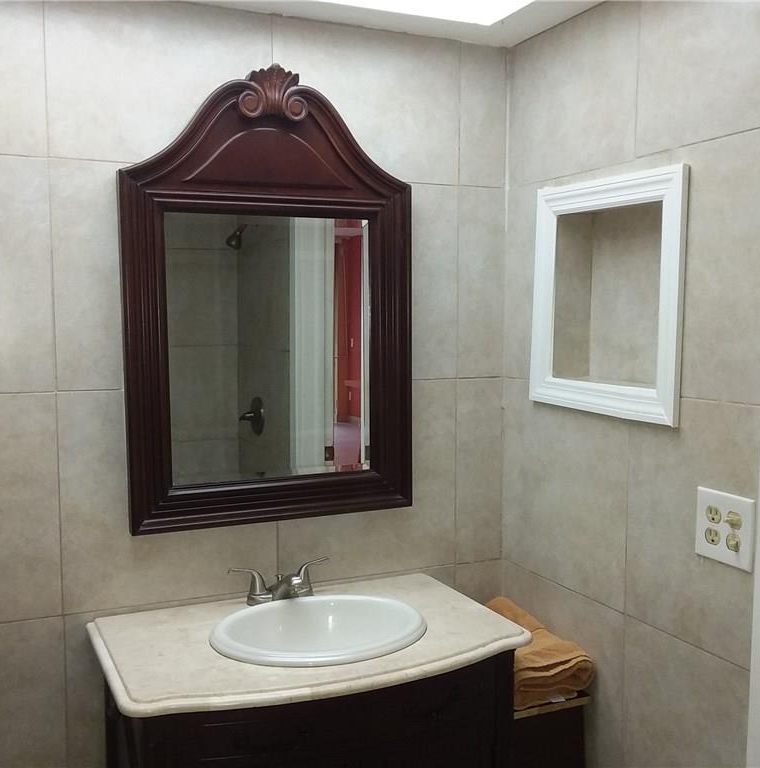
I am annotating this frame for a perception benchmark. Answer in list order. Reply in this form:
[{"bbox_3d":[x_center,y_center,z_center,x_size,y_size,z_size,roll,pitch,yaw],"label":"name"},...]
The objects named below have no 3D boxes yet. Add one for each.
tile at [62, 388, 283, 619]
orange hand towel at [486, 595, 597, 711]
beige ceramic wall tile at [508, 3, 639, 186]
[{"bbox_3d":[-0.437,0.236,1.816,0.456,0.456,0.010,-2,5,-25],"label":"tile"},{"bbox_3d":[0.288,0.595,1.927,0.200,0.115,0.340,-2,5,-24],"label":"orange hand towel"},{"bbox_3d":[0.409,-0.627,1.875,0.010,0.344,0.465,-2,5,-25],"label":"beige ceramic wall tile"}]

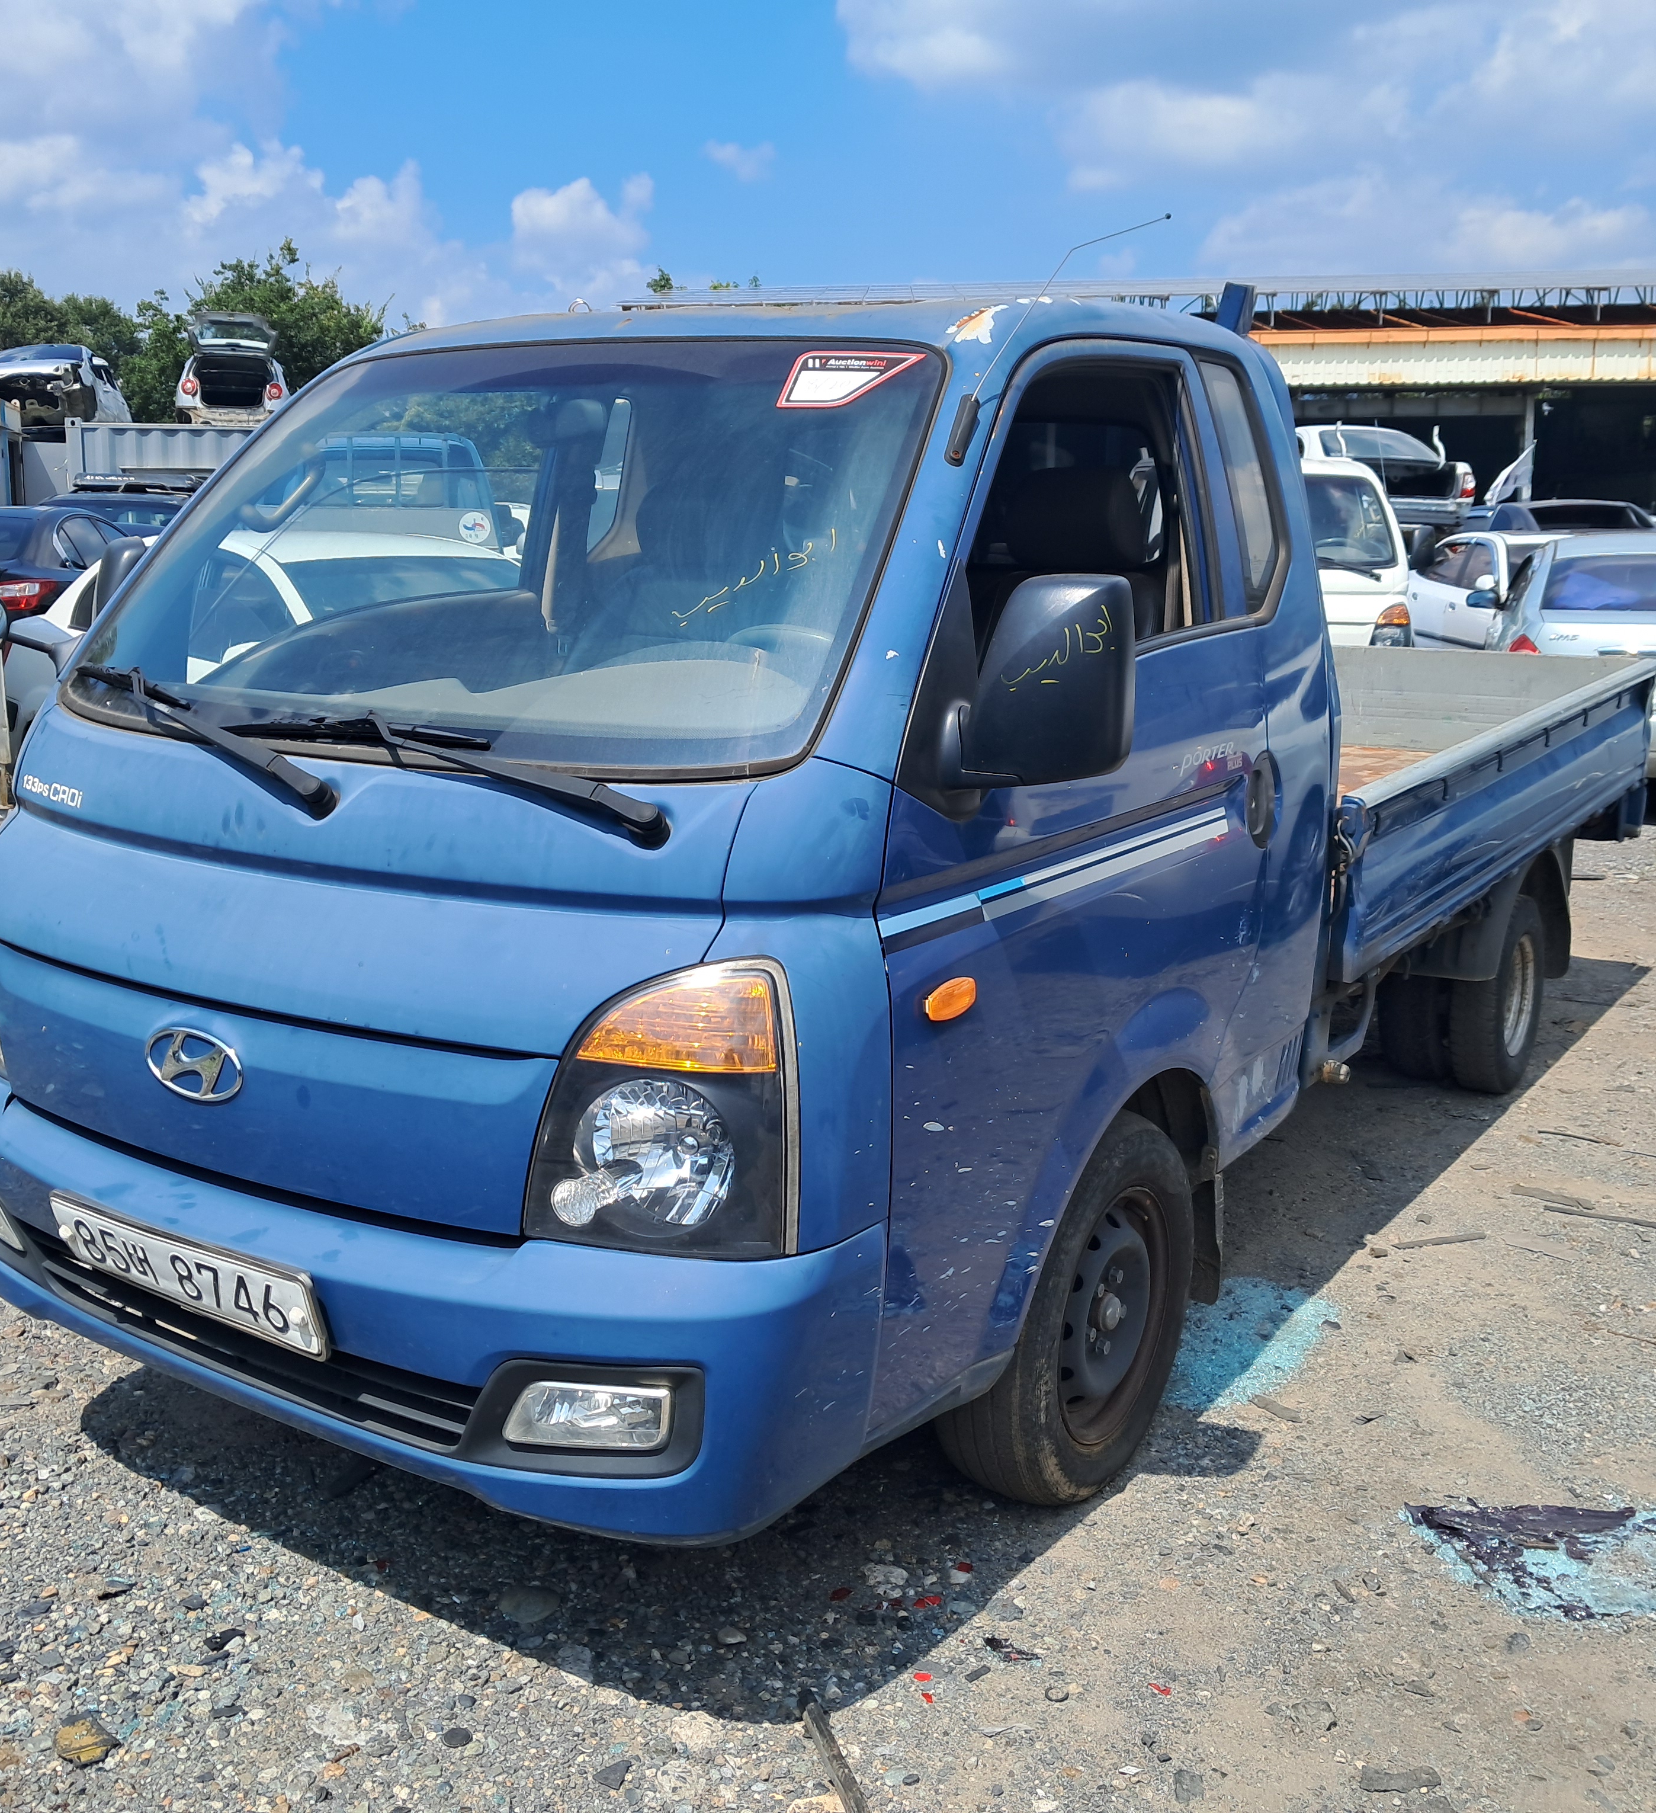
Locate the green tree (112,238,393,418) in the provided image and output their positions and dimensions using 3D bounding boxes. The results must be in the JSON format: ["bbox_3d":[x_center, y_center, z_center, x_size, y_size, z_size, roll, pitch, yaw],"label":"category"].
[{"bbox_3d":[-9.600,-8.050,32.000,4.600,5.800,4.500,0,12,0],"label":"green tree"}]

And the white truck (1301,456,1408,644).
[{"bbox_3d":[3.000,-2.240,13.950,1.740,1.970,5.100,1,12,6],"label":"white truck"}]

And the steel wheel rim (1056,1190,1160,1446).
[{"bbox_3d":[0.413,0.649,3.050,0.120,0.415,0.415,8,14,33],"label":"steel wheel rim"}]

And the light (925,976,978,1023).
[{"bbox_3d":[0.161,0.117,2.405,0.030,0.060,0.120,8,14,33],"label":"light"}]

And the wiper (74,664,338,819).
[{"bbox_3d":[-0.963,-0.279,2.829,0.069,0.089,0.817,-10,26,-45],"label":"wiper"}]

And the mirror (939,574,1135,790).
[{"bbox_3d":[0.276,-0.292,2.433,0.225,0.265,0.140,6,14,25],"label":"mirror"}]

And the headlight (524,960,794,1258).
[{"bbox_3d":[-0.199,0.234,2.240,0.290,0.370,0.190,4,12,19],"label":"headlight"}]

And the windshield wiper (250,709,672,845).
[{"bbox_3d":[-0.551,-0.200,2.541,0.824,0.095,0.082,15,19,29],"label":"windshield wiper"}]

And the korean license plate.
[{"bbox_3d":[-0.876,0.496,2.566,0.535,0.118,0.022,8,26,33],"label":"korean license plate"}]

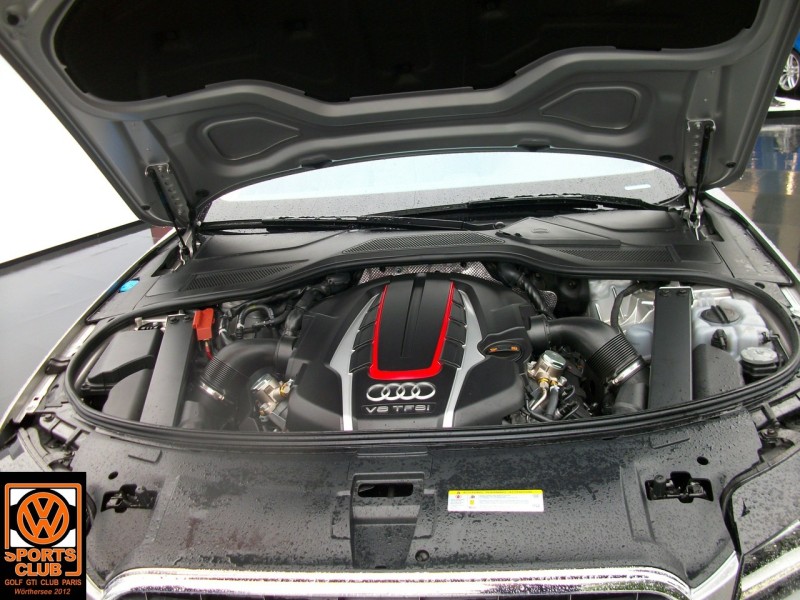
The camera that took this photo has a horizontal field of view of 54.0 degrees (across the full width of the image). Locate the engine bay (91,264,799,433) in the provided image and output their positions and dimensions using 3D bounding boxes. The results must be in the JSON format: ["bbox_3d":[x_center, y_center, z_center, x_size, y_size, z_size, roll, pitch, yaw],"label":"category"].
[{"bbox_3d":[0.034,0.177,1.692,1.430,0.360,0.700,-3,23,8],"label":"engine bay"}]

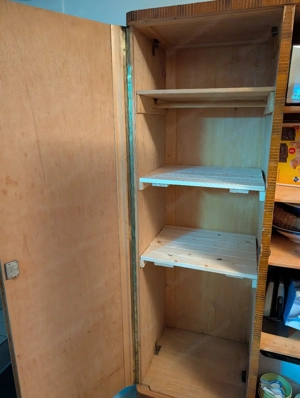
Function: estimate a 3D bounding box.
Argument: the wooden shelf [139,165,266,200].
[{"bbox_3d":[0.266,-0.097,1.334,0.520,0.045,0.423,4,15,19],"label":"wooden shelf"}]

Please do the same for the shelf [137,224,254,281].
[{"bbox_3d":[0.271,0.259,1.420,0.518,0.036,0.426,4,15,19],"label":"shelf"}]

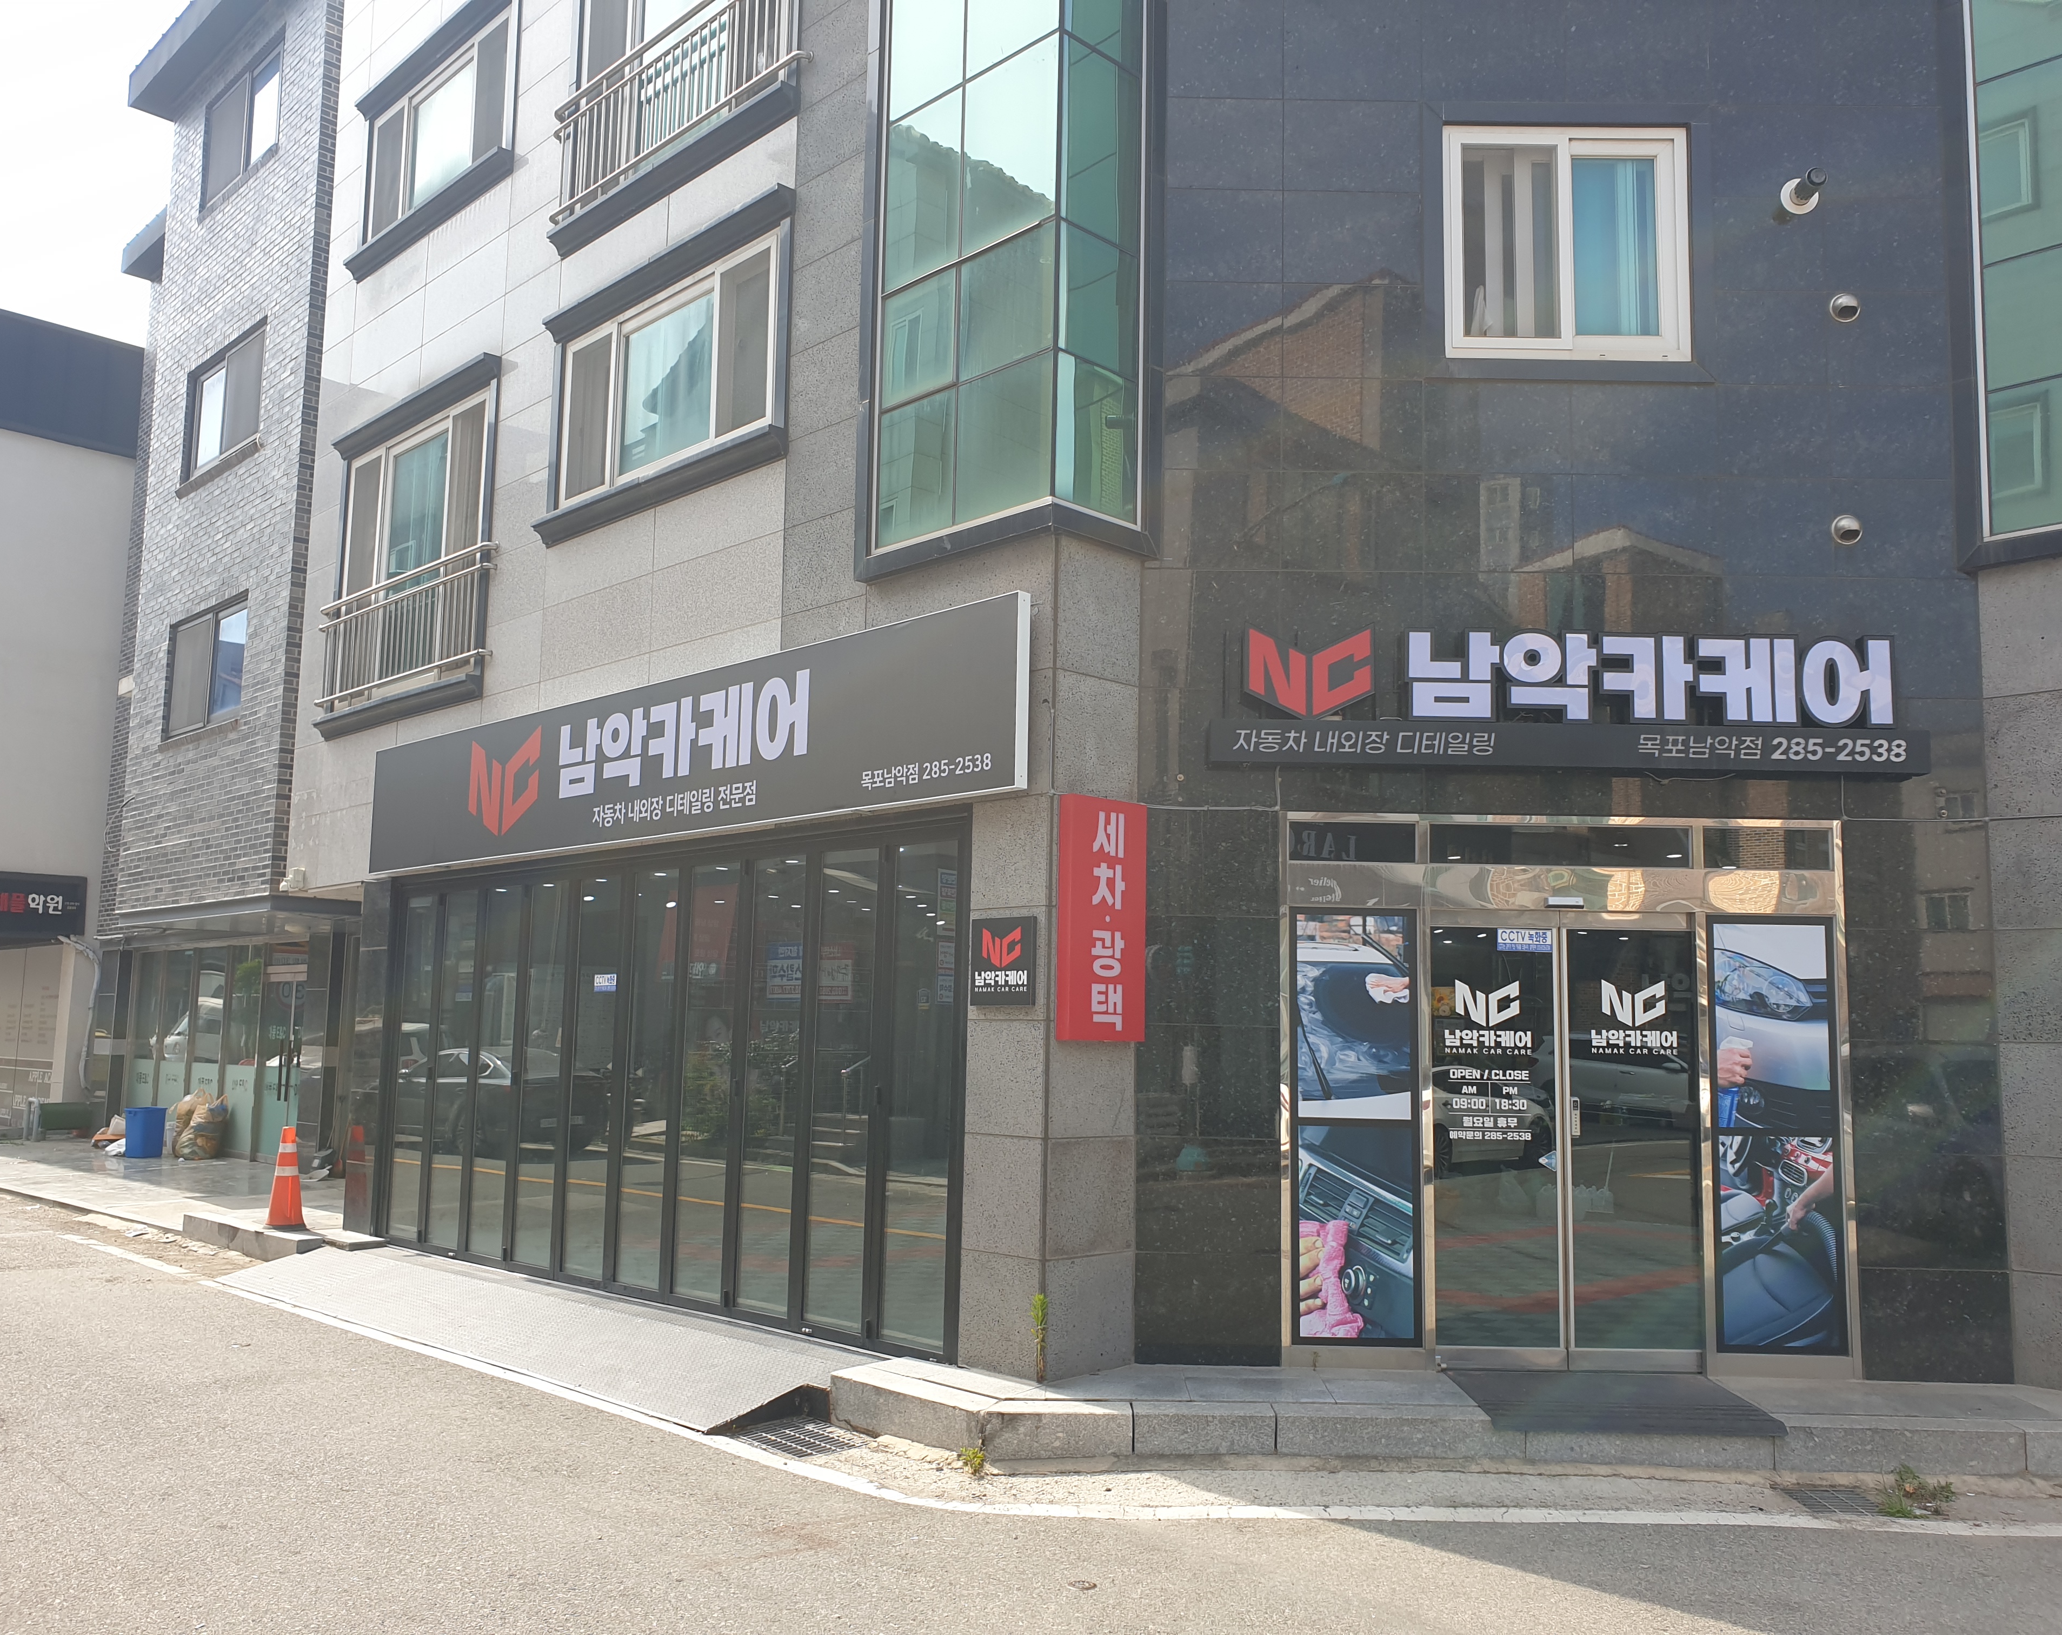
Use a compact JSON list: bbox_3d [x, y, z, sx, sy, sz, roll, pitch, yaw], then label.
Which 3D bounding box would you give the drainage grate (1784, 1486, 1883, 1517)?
[{"bbox_3d":[2.983,2.553,6.062,0.290,0.030,0.320,1,-7,0],"label":"drainage grate"}]

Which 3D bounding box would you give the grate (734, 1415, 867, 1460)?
[{"bbox_3d":[-0.943,2.560,6.692,0.480,0.030,0.360,-6,-10,44],"label":"grate"}]

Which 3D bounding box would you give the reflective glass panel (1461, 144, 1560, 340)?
[{"bbox_3d":[2.310,-2.771,7.889,0.468,0.984,0.040,1,-7,0],"label":"reflective glass panel"}]

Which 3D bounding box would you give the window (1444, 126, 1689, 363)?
[{"bbox_3d":[2.643,-2.820,8.126,1.198,1.211,0.130,1,-7,1],"label":"window"}]

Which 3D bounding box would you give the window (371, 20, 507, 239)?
[{"bbox_3d":[-4.555,-5.274,12.576,2.264,1.117,0.130,-6,-10,44],"label":"window"}]

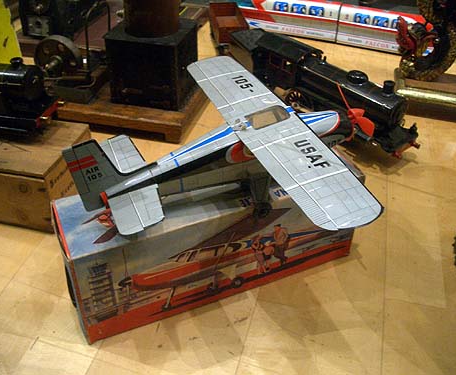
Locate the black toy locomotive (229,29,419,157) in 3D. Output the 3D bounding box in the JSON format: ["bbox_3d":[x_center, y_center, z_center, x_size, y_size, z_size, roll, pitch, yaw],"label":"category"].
[{"bbox_3d":[0.166,-0.184,0.926,0.086,0.133,0.423,-25,45,-31],"label":"black toy locomotive"}]

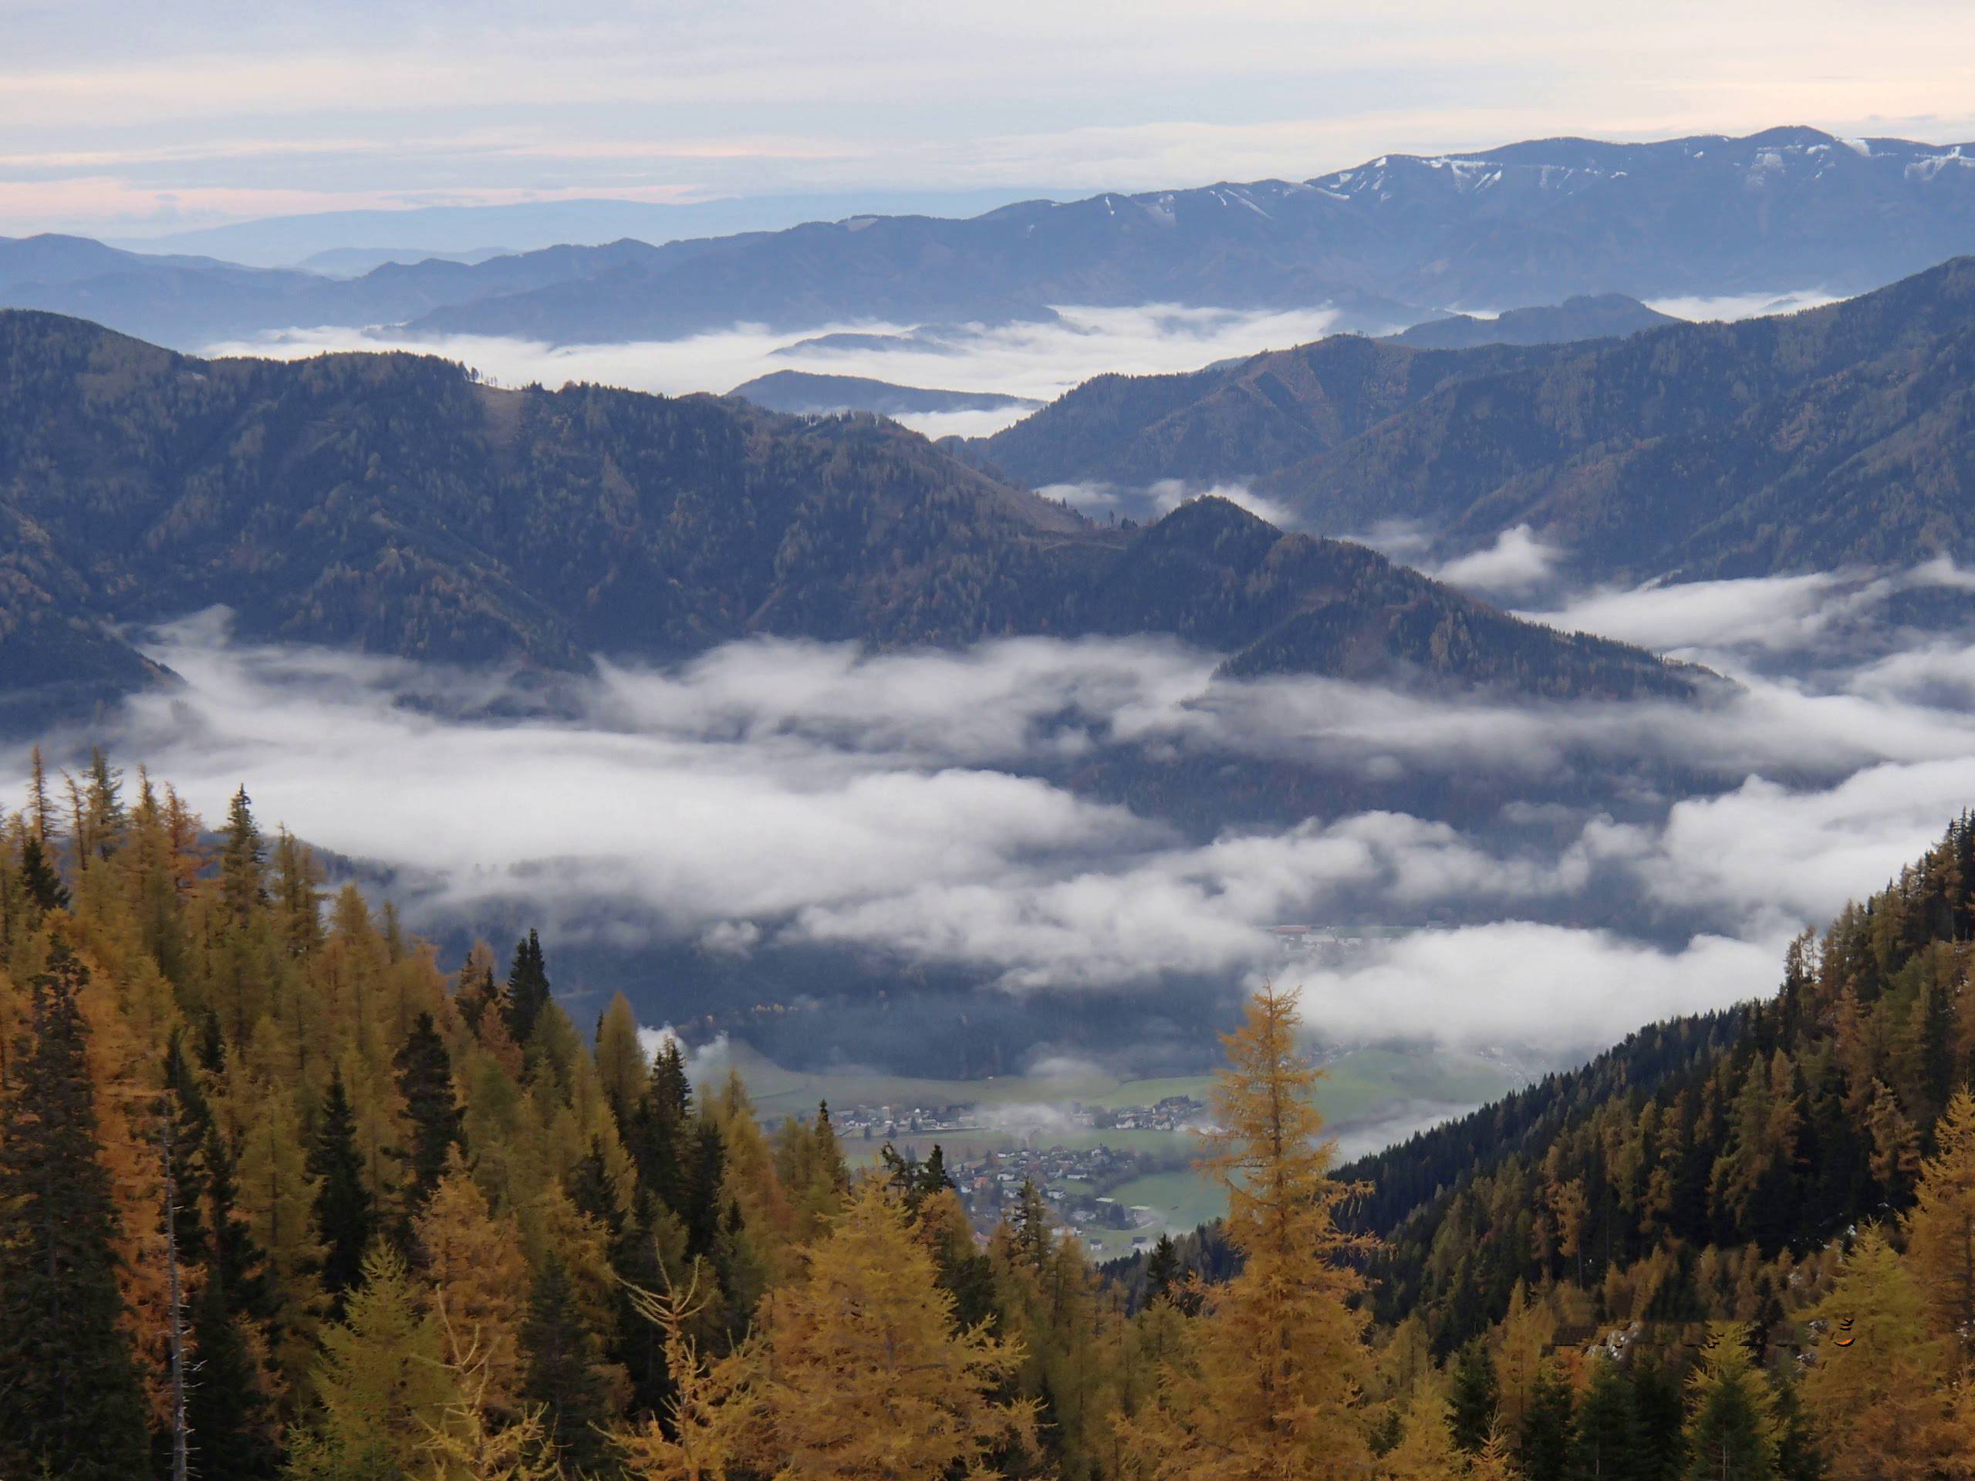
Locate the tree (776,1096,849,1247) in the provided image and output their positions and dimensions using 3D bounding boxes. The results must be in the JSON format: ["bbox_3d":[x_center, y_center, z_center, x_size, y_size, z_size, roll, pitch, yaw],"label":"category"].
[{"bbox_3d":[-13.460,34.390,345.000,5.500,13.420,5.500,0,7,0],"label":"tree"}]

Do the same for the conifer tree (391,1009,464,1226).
[{"bbox_3d":[-23.316,17.216,185.701,3.200,12.000,3.200,0,7,0],"label":"conifer tree"}]

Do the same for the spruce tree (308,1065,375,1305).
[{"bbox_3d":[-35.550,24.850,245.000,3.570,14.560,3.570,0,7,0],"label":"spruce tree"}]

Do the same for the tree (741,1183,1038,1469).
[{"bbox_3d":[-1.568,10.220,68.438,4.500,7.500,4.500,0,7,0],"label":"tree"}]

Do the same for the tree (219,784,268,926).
[{"bbox_3d":[-43.496,9.025,260.760,3.100,13.000,3.100,0,7,0],"label":"tree"}]

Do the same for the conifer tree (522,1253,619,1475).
[{"bbox_3d":[-12.027,18.880,125.526,3.100,9.000,3.100,0,7,0],"label":"conifer tree"}]

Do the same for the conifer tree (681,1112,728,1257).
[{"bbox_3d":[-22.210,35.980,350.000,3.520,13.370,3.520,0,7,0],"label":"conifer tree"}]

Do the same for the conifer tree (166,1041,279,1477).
[{"bbox_3d":[-29.320,19.660,170.000,4.240,17.470,4.240,0,7,0],"label":"conifer tree"}]

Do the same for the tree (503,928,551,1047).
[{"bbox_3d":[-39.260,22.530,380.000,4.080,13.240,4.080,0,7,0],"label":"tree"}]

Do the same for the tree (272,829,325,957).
[{"bbox_3d":[-39.742,10.866,255.701,3.100,12.000,3.100,0,7,0],"label":"tree"}]

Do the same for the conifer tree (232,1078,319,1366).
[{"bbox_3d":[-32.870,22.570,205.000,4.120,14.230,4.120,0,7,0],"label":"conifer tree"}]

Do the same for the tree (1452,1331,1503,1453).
[{"bbox_3d":[13.717,19.730,125.351,1.900,6.000,1.900,0,7,0],"label":"tree"}]

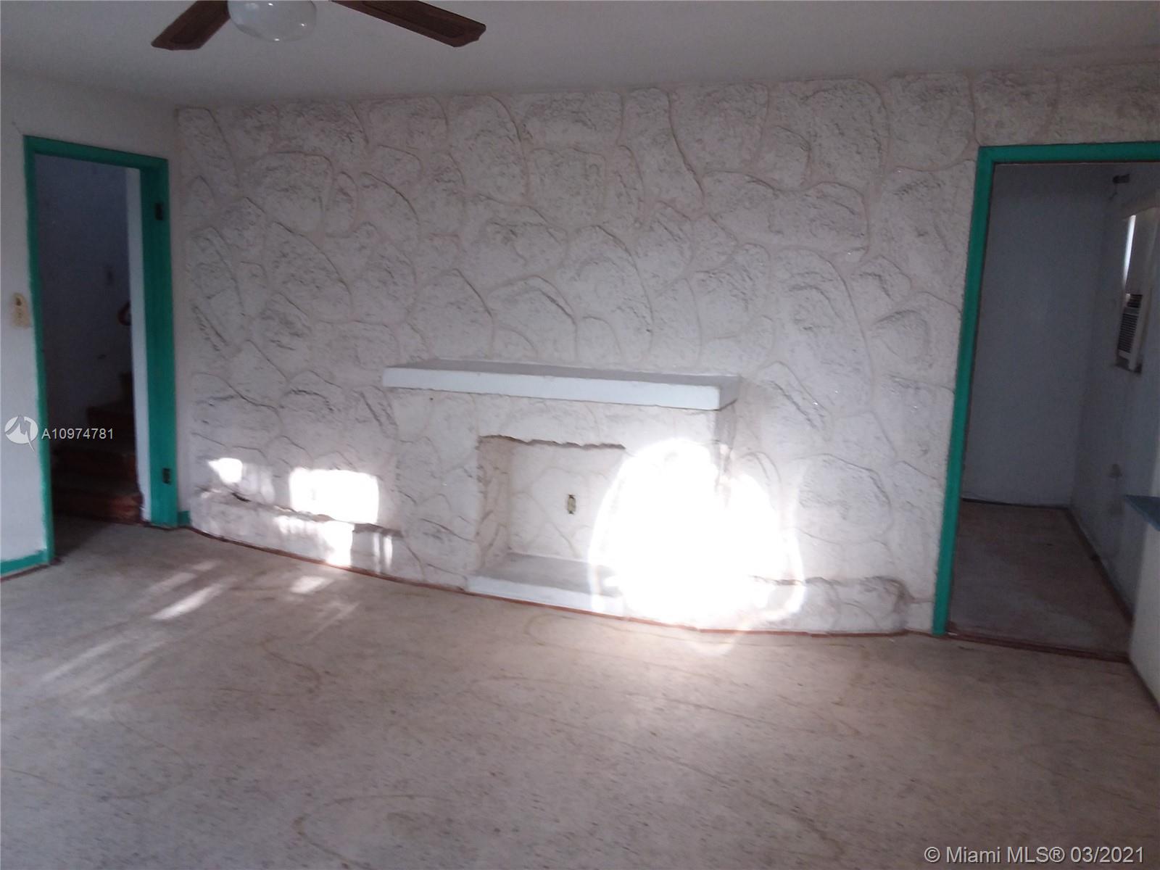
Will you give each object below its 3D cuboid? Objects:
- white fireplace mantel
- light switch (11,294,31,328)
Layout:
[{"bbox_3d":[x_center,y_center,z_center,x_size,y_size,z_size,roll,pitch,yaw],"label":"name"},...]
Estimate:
[{"bbox_3d":[-0.094,-0.248,4.238,1.590,0.099,0.471,5,9,18],"label":"white fireplace mantel"},{"bbox_3d":[-2.692,-0.596,4.360,0.020,0.150,0.085,5,9,20],"label":"light switch"}]

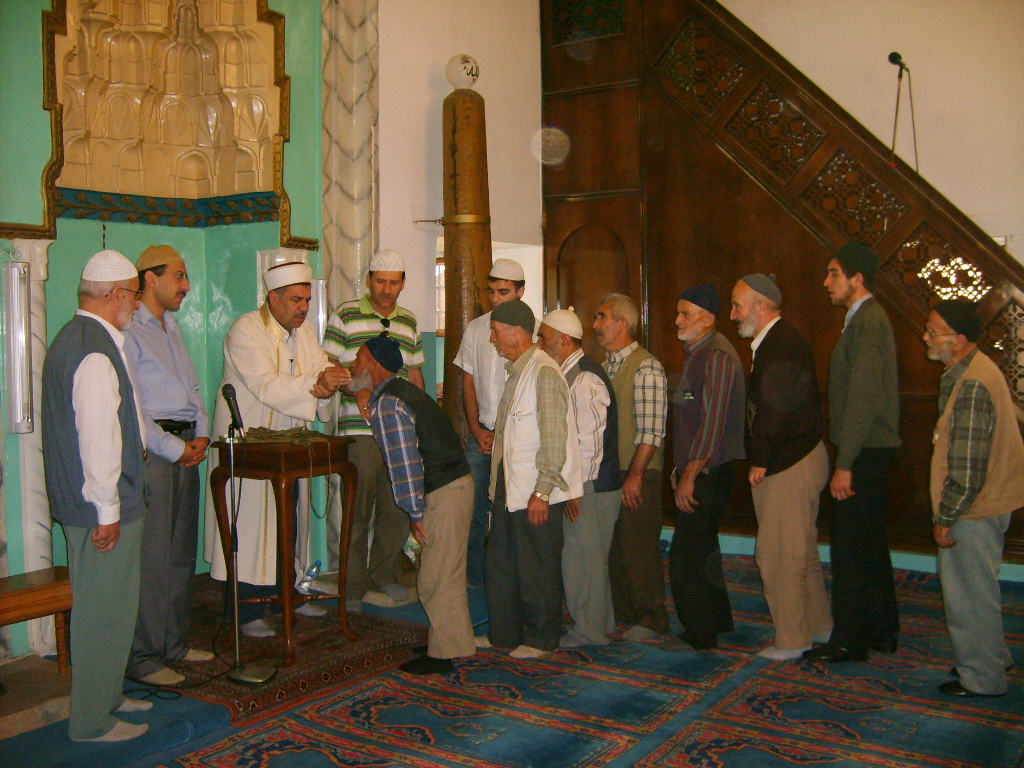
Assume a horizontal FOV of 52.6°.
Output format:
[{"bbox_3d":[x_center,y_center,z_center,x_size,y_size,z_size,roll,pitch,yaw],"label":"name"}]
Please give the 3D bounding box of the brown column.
[{"bbox_3d":[-0.264,-0.362,6.078,0.280,2.734,0.280,-1,3,0],"label":"brown column"}]

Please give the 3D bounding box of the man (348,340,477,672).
[{"bbox_3d":[-0.426,0.487,4.446,0.600,1.401,0.500,0,3,18],"label":"man"}]

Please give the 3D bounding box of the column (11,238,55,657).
[{"bbox_3d":[-1.956,0.266,4.257,0.160,1.710,0.160,2,4,34],"label":"column"}]

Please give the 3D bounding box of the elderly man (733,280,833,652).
[{"bbox_3d":[1.182,0.348,4.460,0.420,1.624,0.500,0,3,6],"label":"elderly man"}]

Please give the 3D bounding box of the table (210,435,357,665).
[{"bbox_3d":[-1.008,0.720,4.638,0.445,0.900,0.445,2,4,34],"label":"table"}]

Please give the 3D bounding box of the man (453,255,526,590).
[{"bbox_3d":[-0.068,0.223,5.576,0.520,1.810,0.360,0,3,16],"label":"man"}]

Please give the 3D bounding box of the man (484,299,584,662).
[{"bbox_3d":[0.083,0.402,4.493,0.400,1.532,0.500,-1,3,-15],"label":"man"}]

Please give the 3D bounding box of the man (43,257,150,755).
[{"bbox_3d":[-1.485,0.378,3.664,0.380,1.692,0.500,-2,3,-30],"label":"man"}]

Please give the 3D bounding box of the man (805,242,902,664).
[{"bbox_3d":[1.486,0.280,4.457,0.430,1.768,0.500,0,3,14],"label":"man"}]

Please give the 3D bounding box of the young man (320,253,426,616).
[{"bbox_3d":[-0.714,0.227,5.273,0.530,1.814,0.360,-1,3,-16],"label":"young man"}]

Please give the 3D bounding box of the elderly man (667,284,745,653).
[{"bbox_3d":[0.853,0.361,4.586,0.360,1.590,0.480,-1,3,-6],"label":"elderly man"}]

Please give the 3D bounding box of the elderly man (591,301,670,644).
[{"bbox_3d":[0.540,0.372,4.702,0.350,1.562,0.480,-1,3,-10],"label":"elderly man"}]

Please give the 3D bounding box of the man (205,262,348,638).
[{"bbox_3d":[-1.091,0.292,4.997,0.720,1.753,0.600,2,4,45],"label":"man"}]

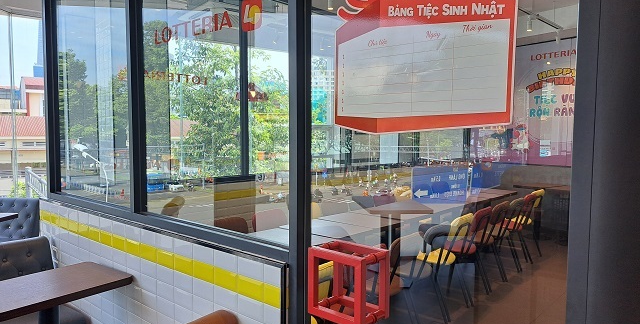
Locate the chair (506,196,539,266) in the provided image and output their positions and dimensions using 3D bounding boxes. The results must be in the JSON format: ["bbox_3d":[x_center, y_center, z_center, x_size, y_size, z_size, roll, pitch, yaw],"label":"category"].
[{"bbox_3d":[2.223,0.787,5.197,0.480,0.810,0.450,3,4,41],"label":"chair"}]

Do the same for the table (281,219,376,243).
[{"bbox_3d":[0.053,0.904,3.571,0.620,0.750,0.460,3,4,41],"label":"table"}]

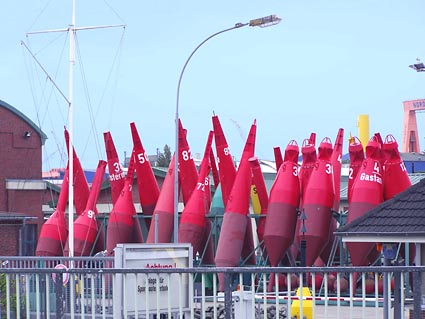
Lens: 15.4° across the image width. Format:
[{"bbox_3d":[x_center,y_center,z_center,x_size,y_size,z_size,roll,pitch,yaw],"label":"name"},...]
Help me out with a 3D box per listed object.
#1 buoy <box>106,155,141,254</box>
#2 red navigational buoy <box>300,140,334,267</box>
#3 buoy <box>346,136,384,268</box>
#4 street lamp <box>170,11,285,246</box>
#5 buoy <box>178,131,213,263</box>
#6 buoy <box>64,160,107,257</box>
[{"bbox_3d":[-3.878,2.421,68.000,1.120,5.982,1.120,-1,-15,45],"label":"buoy"},{"bbox_3d":[4.010,2.120,60.000,1.150,5.977,1.150,0,-9,45],"label":"red navigational buoy"},{"bbox_3d":[5.601,2.067,58.000,1.170,5.929,1.170,1,-9,45],"label":"buoy"},{"bbox_3d":[0.475,0.119,47.000,3.205,8.909,0.380,0,-2,0],"label":"street lamp"},{"bbox_3d":[-0.655,2.014,65.000,1.080,6.634,1.080,0,-16,45],"label":"buoy"},{"bbox_3d":[-5.541,2.735,69.500,1.050,5.651,1.050,-1,-21,45],"label":"buoy"}]

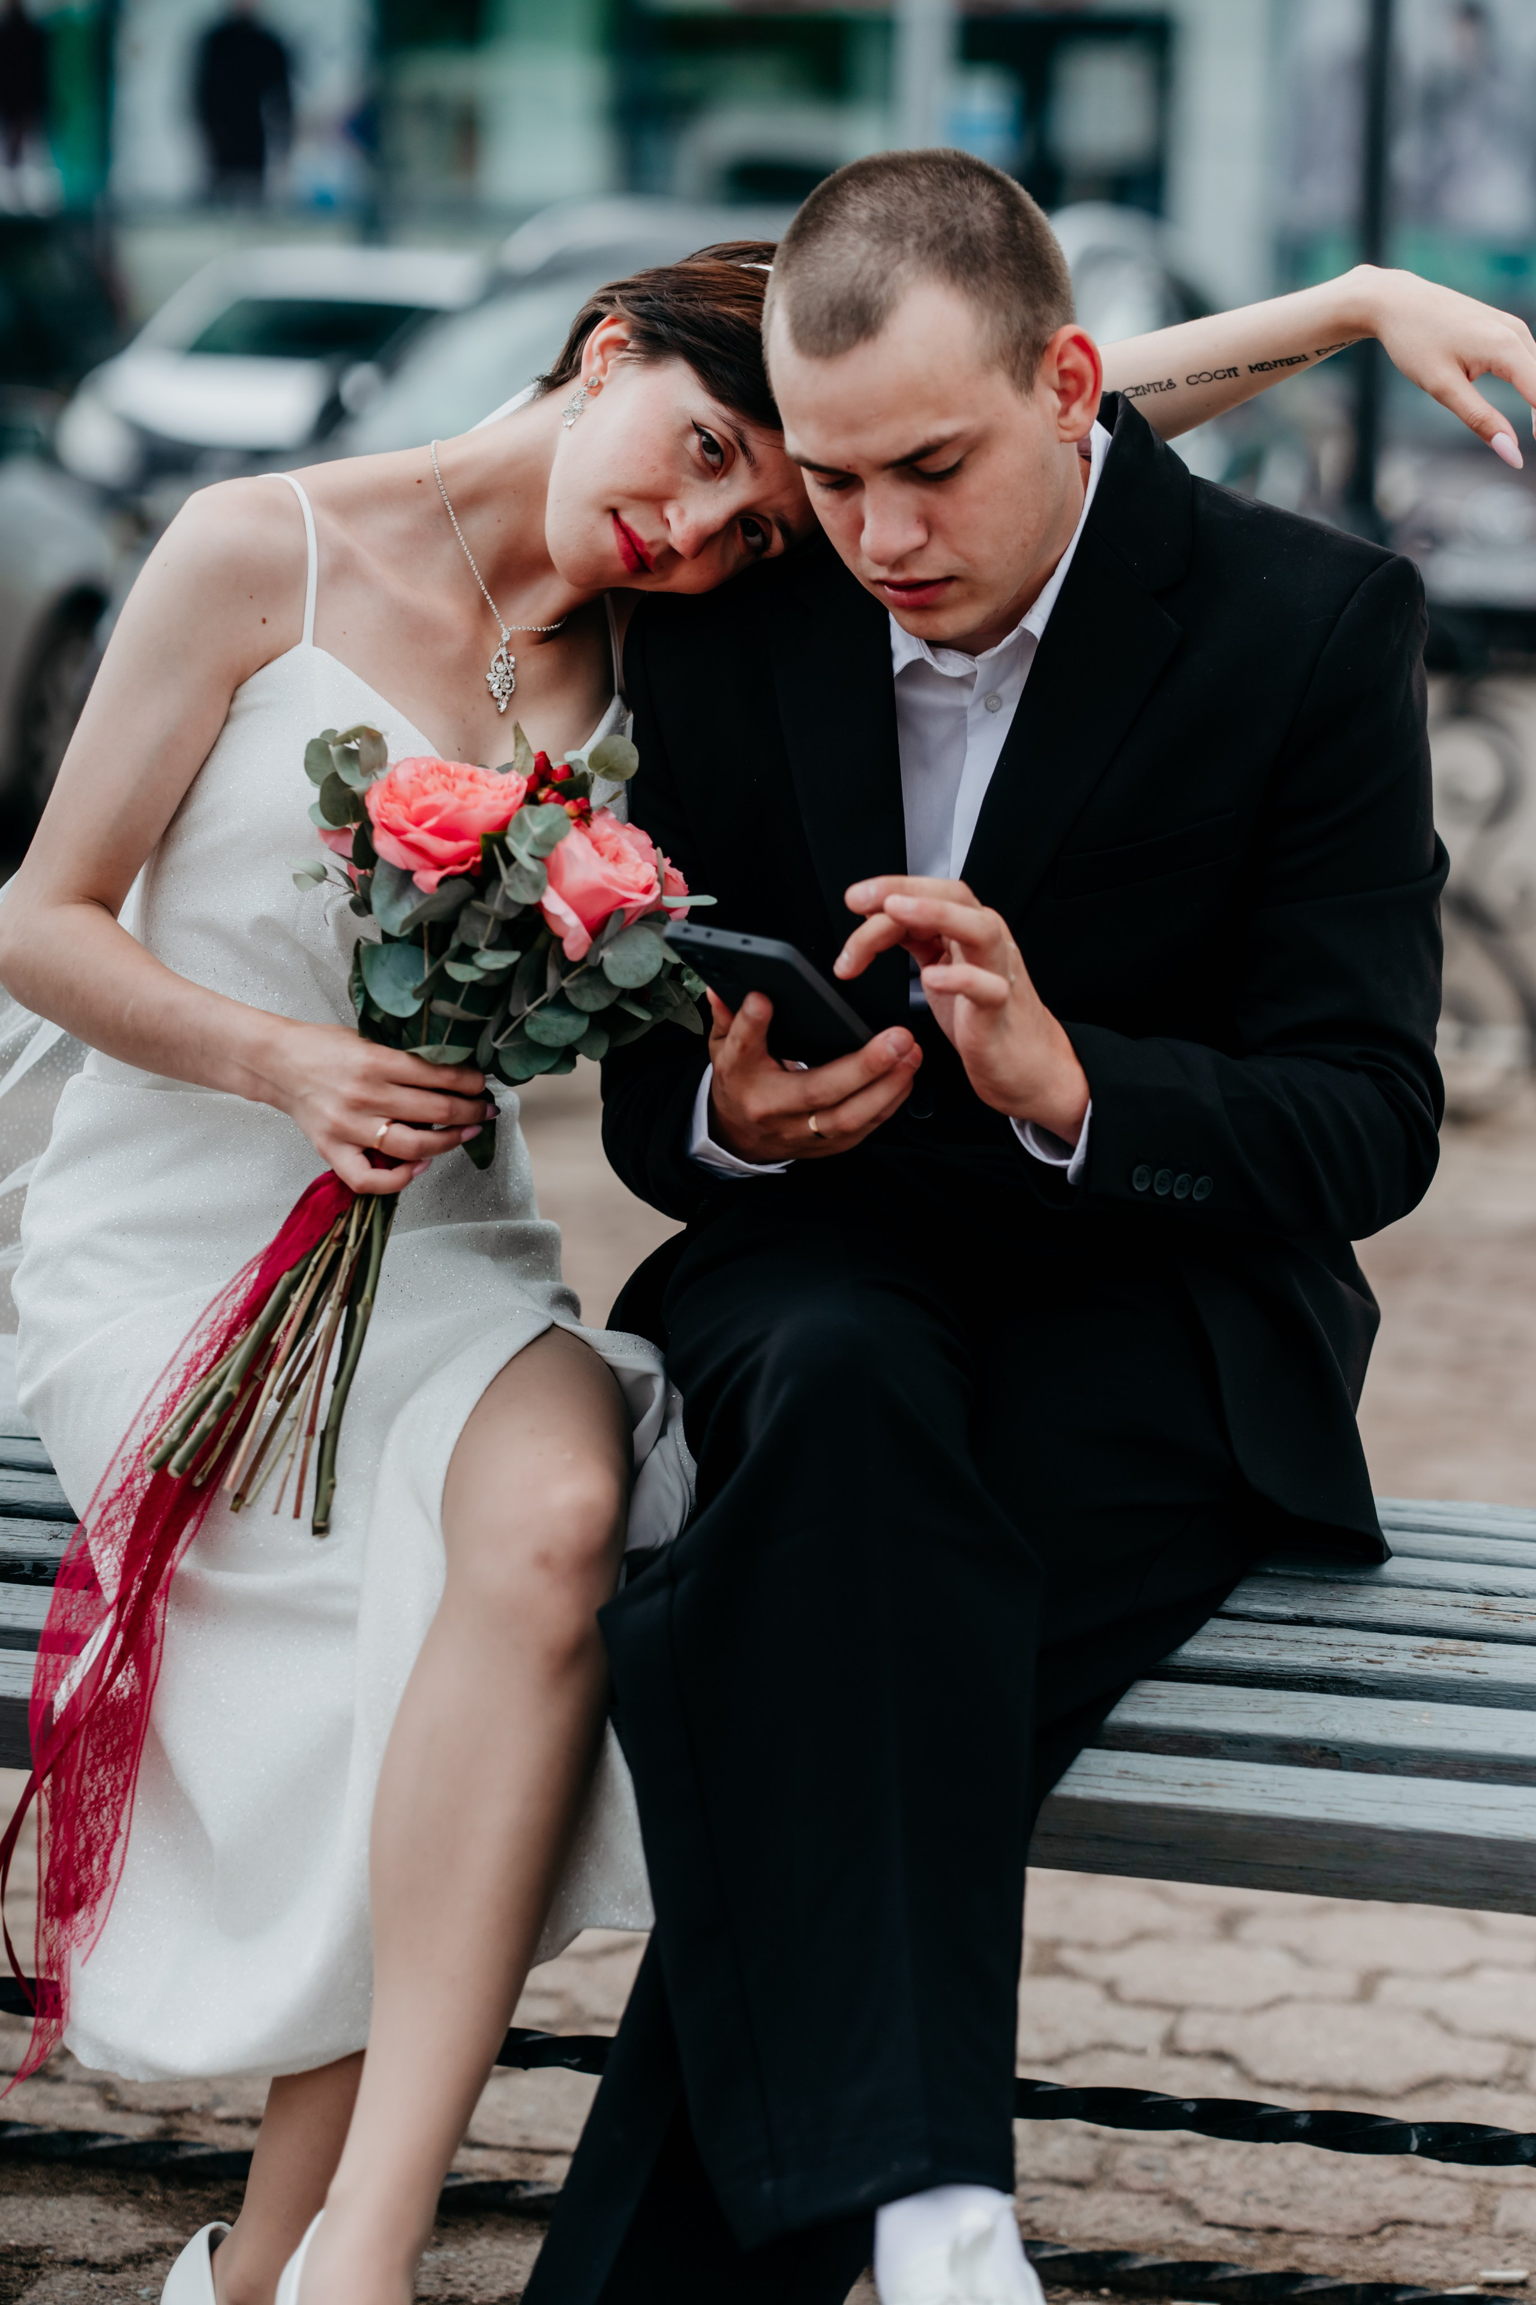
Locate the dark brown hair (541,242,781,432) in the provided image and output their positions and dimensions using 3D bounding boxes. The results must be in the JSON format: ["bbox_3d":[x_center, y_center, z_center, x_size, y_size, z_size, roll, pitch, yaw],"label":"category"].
[{"bbox_3d":[-0.019,-0.451,3.120,0.180,0.175,0.195,-29,25,-2],"label":"dark brown hair"}]

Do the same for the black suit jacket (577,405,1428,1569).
[{"bbox_3d":[0.144,-0.104,3.060,0.480,0.630,0.400,3,9,18],"label":"black suit jacket"}]

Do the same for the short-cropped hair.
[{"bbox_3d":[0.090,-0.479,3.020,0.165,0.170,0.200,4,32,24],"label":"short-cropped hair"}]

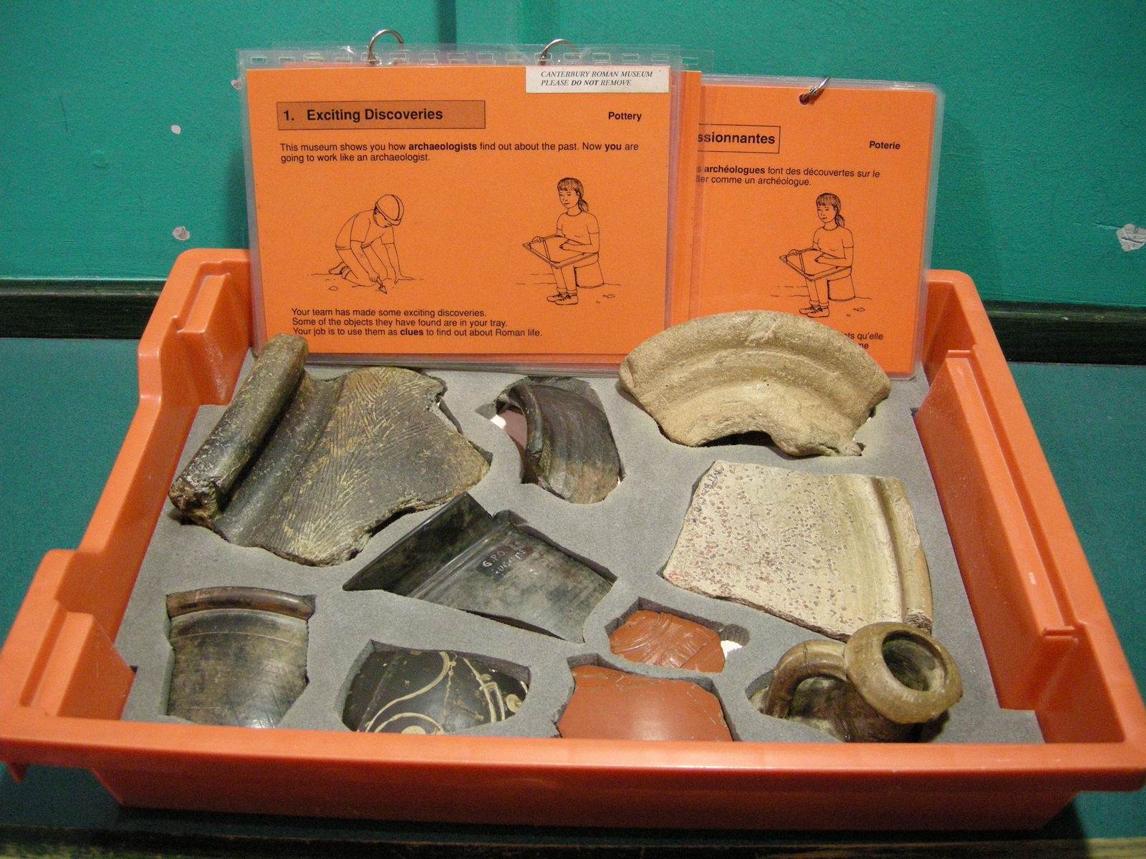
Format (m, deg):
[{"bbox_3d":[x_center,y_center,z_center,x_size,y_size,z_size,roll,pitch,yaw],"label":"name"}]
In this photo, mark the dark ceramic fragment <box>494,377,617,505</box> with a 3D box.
[{"bbox_3d":[-0.005,0.010,0.603,0.060,0.040,0.083,1,43,0],"label":"dark ceramic fragment"}]

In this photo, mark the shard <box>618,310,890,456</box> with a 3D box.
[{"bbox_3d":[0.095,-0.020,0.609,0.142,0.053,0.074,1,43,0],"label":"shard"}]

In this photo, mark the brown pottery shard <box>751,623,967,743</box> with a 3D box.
[{"bbox_3d":[0.113,0.109,0.475,0.080,0.072,0.055,1,43,0],"label":"brown pottery shard"}]

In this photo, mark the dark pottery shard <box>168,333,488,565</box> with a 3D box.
[{"bbox_3d":[-0.112,0.012,0.582,0.134,0.046,0.134,12,43,11],"label":"dark pottery shard"}]

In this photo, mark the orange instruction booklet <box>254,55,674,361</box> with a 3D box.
[{"bbox_3d":[-0.057,-0.110,0.613,0.217,0.159,0.012,0,19,1],"label":"orange instruction booklet"}]

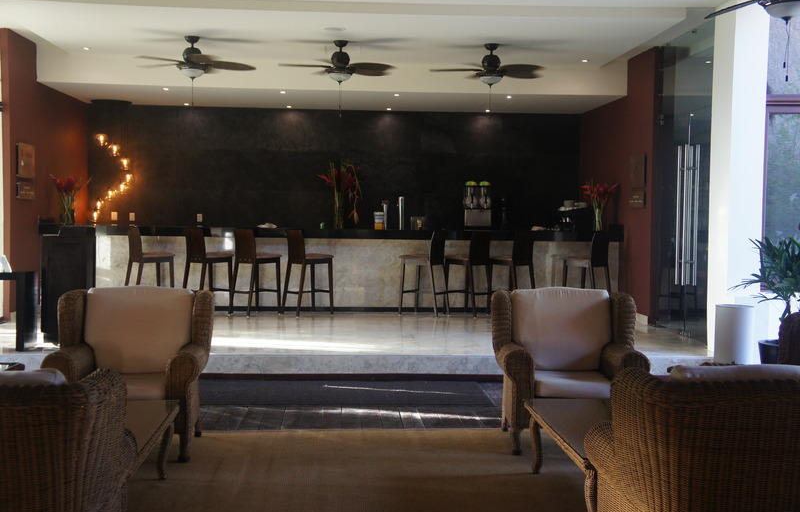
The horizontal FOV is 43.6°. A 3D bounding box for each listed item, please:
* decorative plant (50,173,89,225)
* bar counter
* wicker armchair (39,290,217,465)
[{"bbox_3d":[-4.234,-0.717,12.840,0.511,0.650,0.450,1,3,-3],"label":"decorative plant"},{"bbox_3d":[-0.837,0.177,13.129,7.426,1.061,0.750,1,3,-3],"label":"bar counter"},{"bbox_3d":[-1.602,0.693,6.116,0.920,0.970,0.820,1,3,0],"label":"wicker armchair"}]

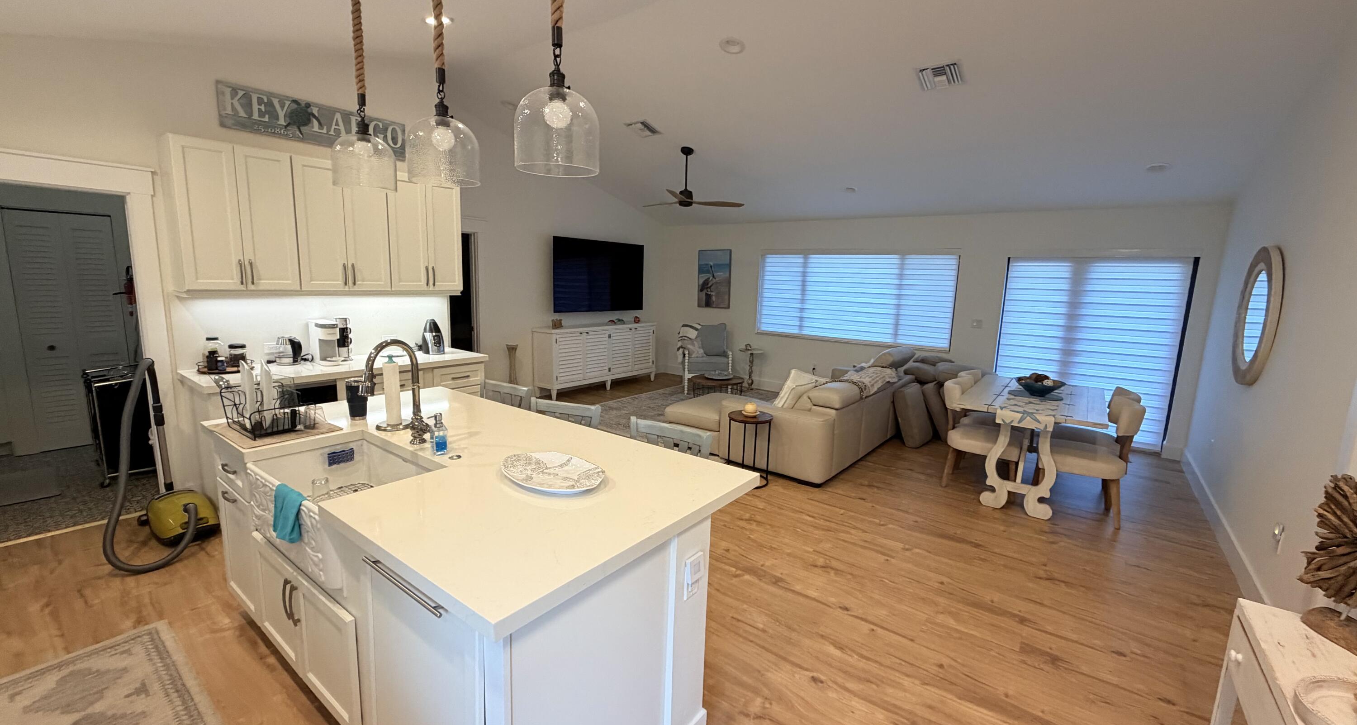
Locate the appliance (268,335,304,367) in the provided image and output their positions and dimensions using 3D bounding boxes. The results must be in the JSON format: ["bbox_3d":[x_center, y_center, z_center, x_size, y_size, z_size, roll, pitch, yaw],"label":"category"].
[{"bbox_3d":[-2.903,-0.096,4.079,0.189,0.219,0.159,1,9,-6],"label":"appliance"}]

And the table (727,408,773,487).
[{"bbox_3d":[0.577,0.700,4.482,0.358,0.557,0.358,2,9,0],"label":"table"}]

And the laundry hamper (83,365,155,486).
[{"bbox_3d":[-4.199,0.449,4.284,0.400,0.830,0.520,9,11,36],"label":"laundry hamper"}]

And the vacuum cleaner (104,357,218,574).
[{"bbox_3d":[-3.049,0.535,3.205,0.795,1.064,0.557,8,11,35],"label":"vacuum cleaner"}]

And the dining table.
[{"bbox_3d":[3.024,0.664,4.704,0.930,0.760,1.750,9,11,36],"label":"dining table"}]

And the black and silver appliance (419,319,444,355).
[{"bbox_3d":[-2.155,-0.228,4.810,0.149,0.298,0.139,10,12,41],"label":"black and silver appliance"}]

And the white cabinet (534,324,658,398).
[{"bbox_3d":[-1.127,-0.069,7.887,0.400,0.900,2.020,9,11,36],"label":"white cabinet"}]

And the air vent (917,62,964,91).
[{"bbox_3d":[1.916,-2.079,4.004,0.298,0.030,0.298,8,-3,35],"label":"air vent"}]

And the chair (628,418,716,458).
[{"bbox_3d":[-0.189,0.792,2.409,0.447,0.974,0.507,8,11,33],"label":"chair"}]

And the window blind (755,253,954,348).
[{"bbox_3d":[2.293,-0.858,7.380,2.620,1.130,0.070,9,11,36],"label":"window blind"}]

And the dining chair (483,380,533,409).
[{"bbox_3d":[-1.180,0.640,3.169,0.447,0.974,0.507,8,11,35],"label":"dining chair"}]

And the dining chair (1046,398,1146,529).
[{"bbox_3d":[3.013,0.680,4.080,0.586,0.880,0.497,9,11,38],"label":"dining chair"}]

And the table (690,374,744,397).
[{"bbox_3d":[0.458,0.425,6.554,0.636,0.447,0.636,2,9,0],"label":"table"}]

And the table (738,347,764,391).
[{"bbox_3d":[1.072,0.124,8.035,0.370,0.620,0.370,2,9,0],"label":"table"}]

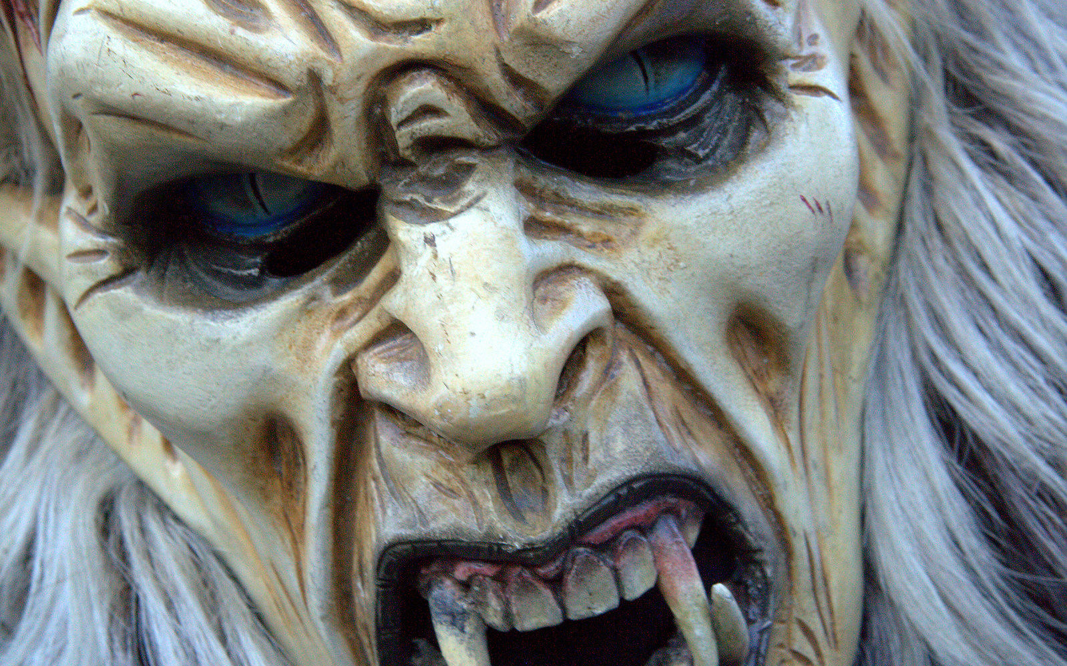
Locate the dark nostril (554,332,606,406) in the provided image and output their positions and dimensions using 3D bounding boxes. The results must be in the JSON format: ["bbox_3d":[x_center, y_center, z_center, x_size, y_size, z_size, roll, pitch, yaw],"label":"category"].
[{"bbox_3d":[0.013,0.010,0.595,0.012,0.020,0.012,-15,4,0],"label":"dark nostril"}]

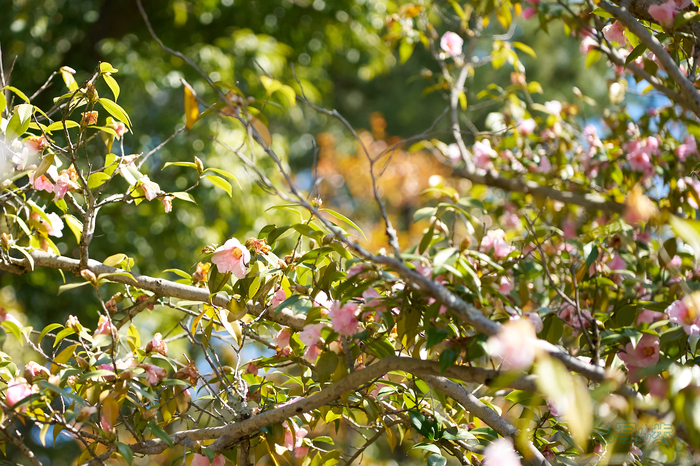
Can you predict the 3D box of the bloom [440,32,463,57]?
[{"bbox_3d":[0.219,-0.407,4.200,0.049,0.053,0.038,-2,-7,18],"label":"bloom"}]

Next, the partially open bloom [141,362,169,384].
[{"bbox_3d":[-0.292,0.210,2.900,0.042,0.034,0.036,5,15,-33],"label":"partially open bloom"}]

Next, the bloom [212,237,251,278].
[{"bbox_3d":[-0.178,0.037,2.900,0.060,0.060,0.046,4,5,-27],"label":"bloom"}]

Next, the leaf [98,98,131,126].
[{"bbox_3d":[-0.356,-0.180,2.950,0.024,0.072,0.017,-45,0,-35],"label":"leaf"}]

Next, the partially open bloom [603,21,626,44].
[{"bbox_3d":[0.504,-0.382,3.700,0.046,0.046,0.044,-4,-8,33],"label":"partially open bloom"}]

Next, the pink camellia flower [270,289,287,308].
[{"bbox_3d":[-0.110,0.102,3.000,0.031,0.036,0.032,-1,-7,6],"label":"pink camellia flower"}]

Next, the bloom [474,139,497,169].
[{"bbox_3d":[0.291,-0.168,4.200,0.053,0.063,0.046,-2,-7,19],"label":"bloom"}]

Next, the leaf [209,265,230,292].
[{"bbox_3d":[-0.235,0.082,3.500,0.038,0.053,0.015,1,-7,-9],"label":"leaf"}]

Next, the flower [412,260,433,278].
[{"bbox_3d":[0.142,0.073,3.800,0.043,0.040,0.038,-1,-7,6],"label":"flower"}]

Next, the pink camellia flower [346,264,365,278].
[{"bbox_3d":[0.010,0.064,3.250,0.034,0.027,0.029,-25,8,-31],"label":"pink camellia flower"}]

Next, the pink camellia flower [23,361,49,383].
[{"bbox_3d":[-0.461,0.205,2.850,0.038,0.031,0.034,1,0,-6],"label":"pink camellia flower"}]

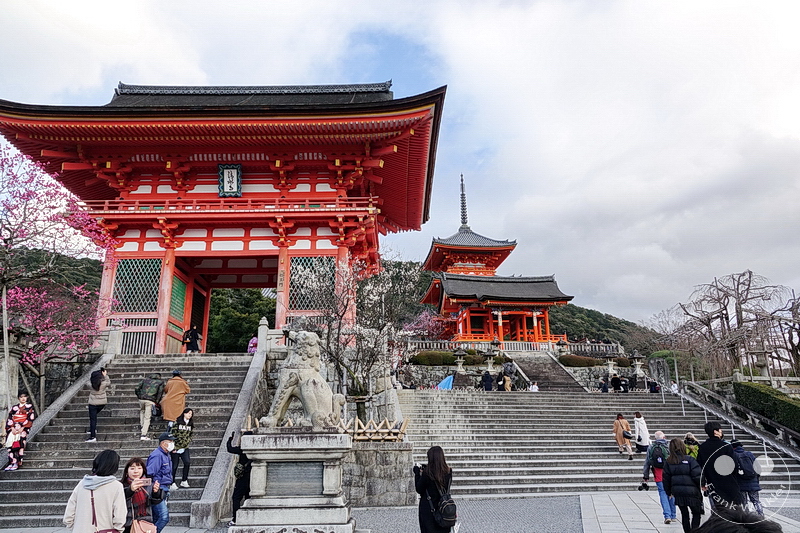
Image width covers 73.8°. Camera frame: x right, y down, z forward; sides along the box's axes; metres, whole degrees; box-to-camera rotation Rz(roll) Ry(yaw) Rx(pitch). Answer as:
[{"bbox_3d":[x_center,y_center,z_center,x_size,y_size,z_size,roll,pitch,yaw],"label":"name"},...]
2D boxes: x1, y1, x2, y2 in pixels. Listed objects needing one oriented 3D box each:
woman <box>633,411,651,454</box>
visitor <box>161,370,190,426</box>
[{"bbox_3d":[8.761,5.998,19.266,0.550,1.464,0.450,4,-18,-13],"label":"woman"},{"bbox_3d":[-5.454,3.333,12.957,0.580,1.568,0.480,-2,-17,5],"label":"visitor"}]

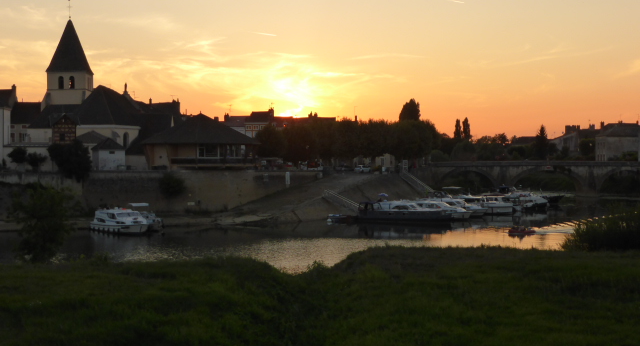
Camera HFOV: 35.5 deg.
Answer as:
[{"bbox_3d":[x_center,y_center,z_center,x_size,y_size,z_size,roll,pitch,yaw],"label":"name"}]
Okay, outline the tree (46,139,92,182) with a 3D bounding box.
[{"bbox_3d":[-33.872,-1.650,135.000,5.900,5.700,5.400,0,1,-14],"label":"tree"}]

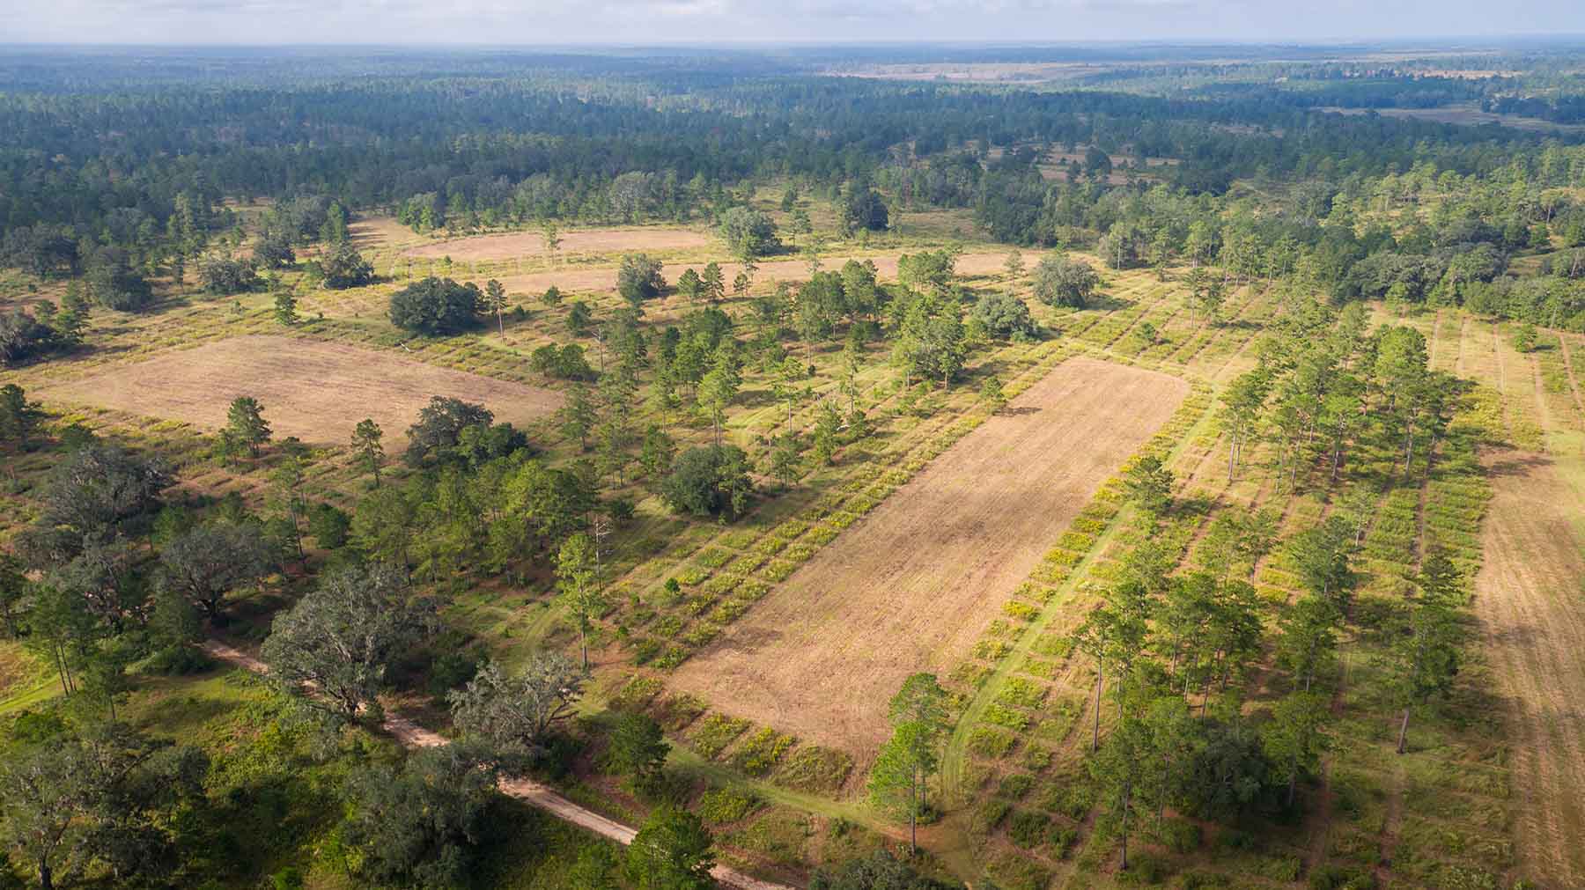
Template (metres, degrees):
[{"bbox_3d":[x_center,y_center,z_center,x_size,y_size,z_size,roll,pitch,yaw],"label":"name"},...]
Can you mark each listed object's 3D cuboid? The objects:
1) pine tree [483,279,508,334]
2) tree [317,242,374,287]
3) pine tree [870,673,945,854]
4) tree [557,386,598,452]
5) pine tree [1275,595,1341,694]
[{"bbox_3d":[-103.390,-48.380,352.200,7.800,19.500,7.800,-7,23,-15],"label":"pine tree"},{"bbox_3d":[-186.750,-74.760,420.720,20.500,18.000,20.500,-10,24,-22],"label":"tree"},{"bbox_3d":[13.250,37.550,116.940,9.000,25.300,9.000,3,22,7],"label":"pine tree"},{"bbox_3d":[-53.010,-6.330,250.530,9.300,17.000,9.300,-5,22,-12],"label":"tree"},{"bbox_3d":[73.440,30.020,144.860,8.400,18.100,8.400,12,25,28],"label":"pine tree"}]

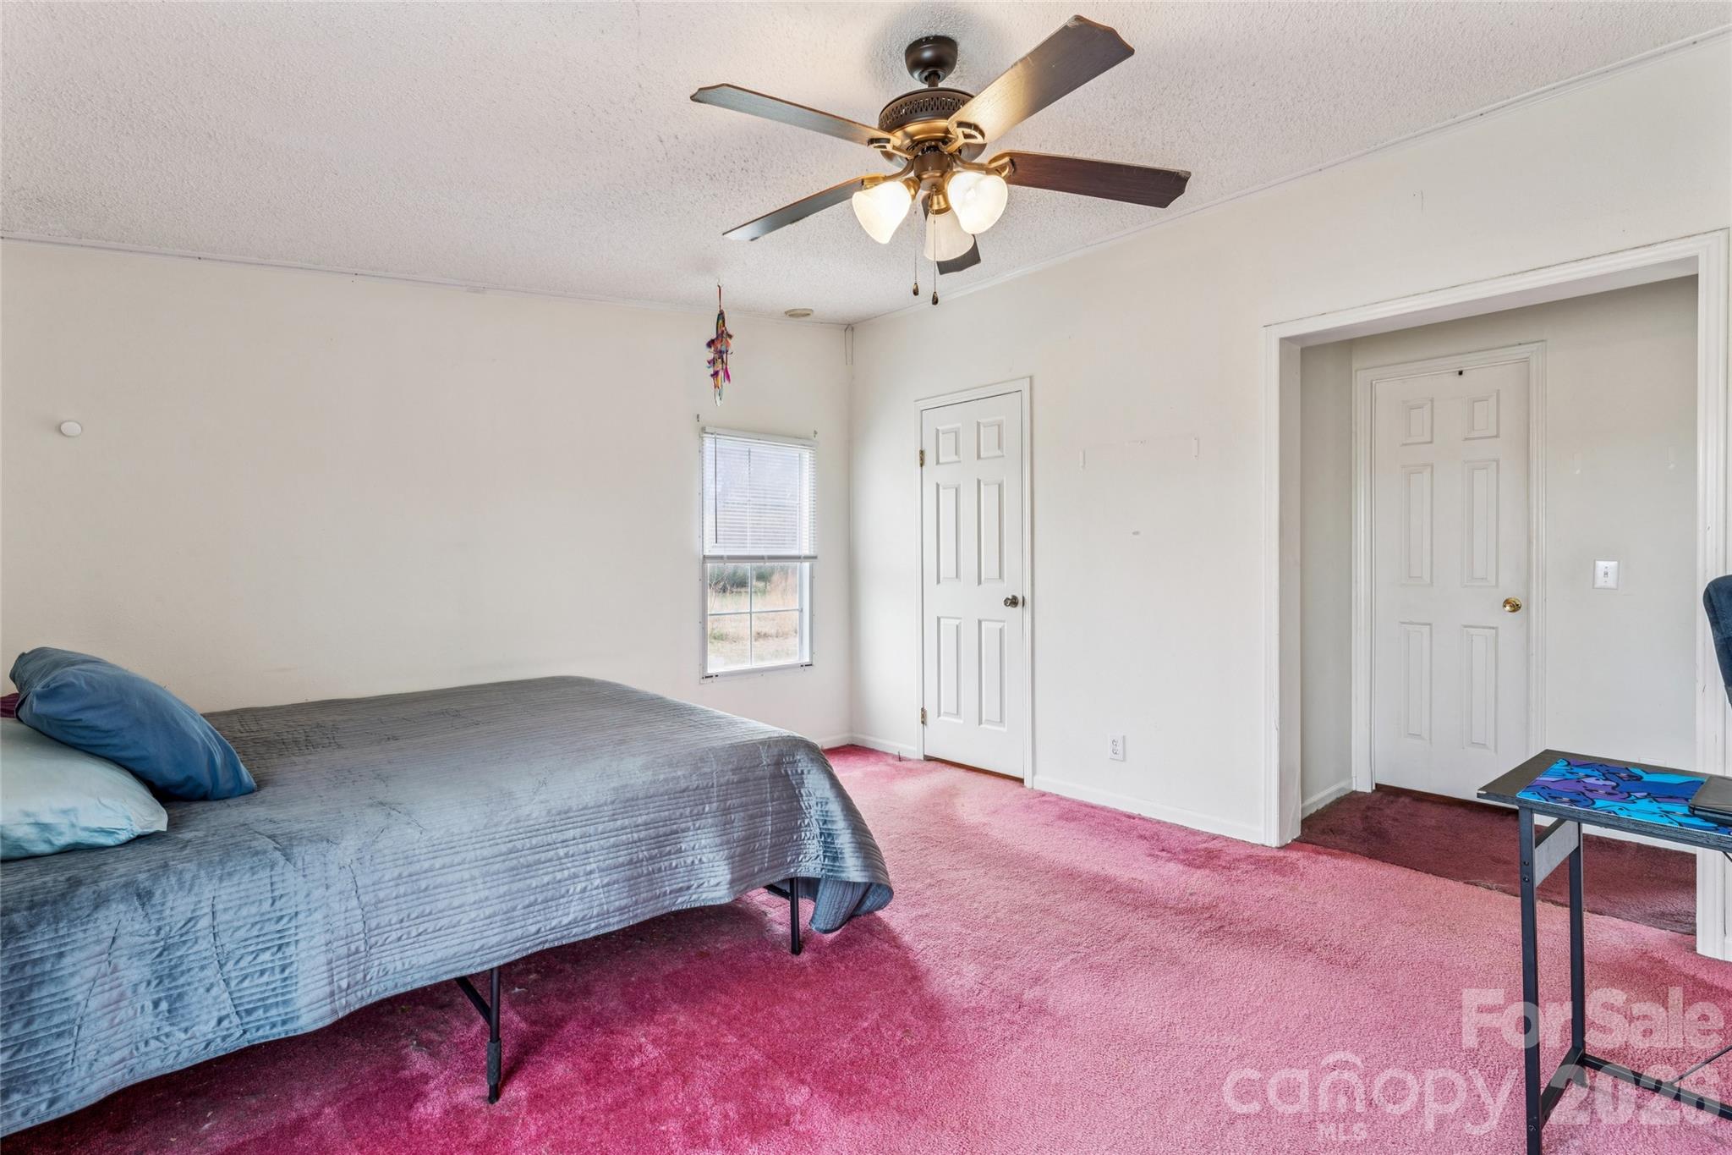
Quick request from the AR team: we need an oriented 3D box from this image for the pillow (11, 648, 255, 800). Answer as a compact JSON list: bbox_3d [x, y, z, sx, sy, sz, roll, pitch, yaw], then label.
[{"bbox_3d":[-1.658,0.329,1.748,0.600,0.170,0.462,0,-43,46],"label":"pillow"}]

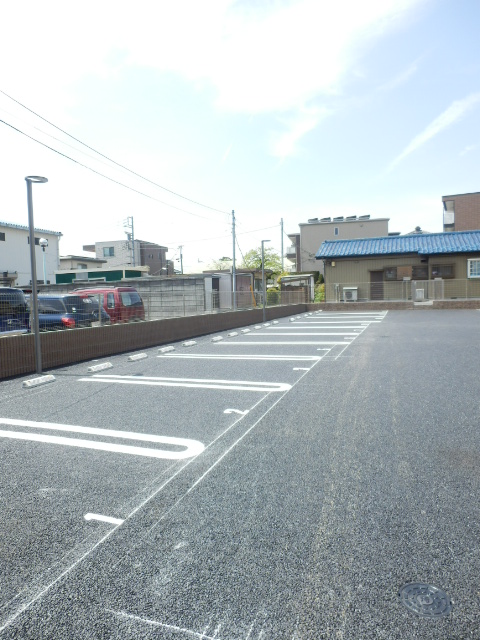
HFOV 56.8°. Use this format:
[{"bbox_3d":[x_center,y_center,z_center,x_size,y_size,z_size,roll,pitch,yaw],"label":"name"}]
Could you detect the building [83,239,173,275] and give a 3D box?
[{"bbox_3d":[-17.310,-7.161,68.703,9.600,9.100,9.800,0,4,18],"label":"building"}]

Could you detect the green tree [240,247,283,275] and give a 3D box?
[{"bbox_3d":[1.706,-3.424,36.160,3.800,5.090,3.800,0,4,18],"label":"green tree"}]

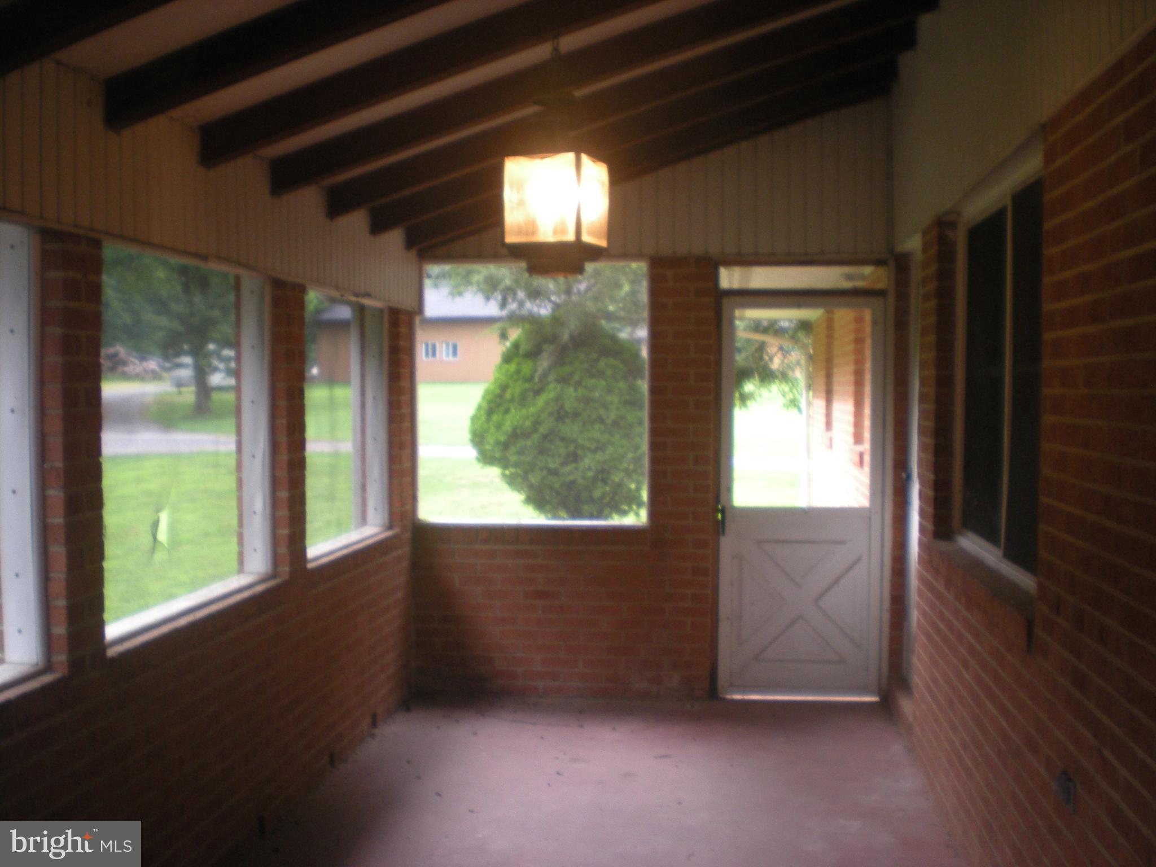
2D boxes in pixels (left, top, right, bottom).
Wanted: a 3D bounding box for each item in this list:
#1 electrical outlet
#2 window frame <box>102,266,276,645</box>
[{"bbox_3d":[1.144,0.843,2.983,0.025,0.072,0.112,0,2,7],"label":"electrical outlet"},{"bbox_3d":[-1.276,-0.008,4.095,0.120,1.130,1.330,0,2,7],"label":"window frame"}]

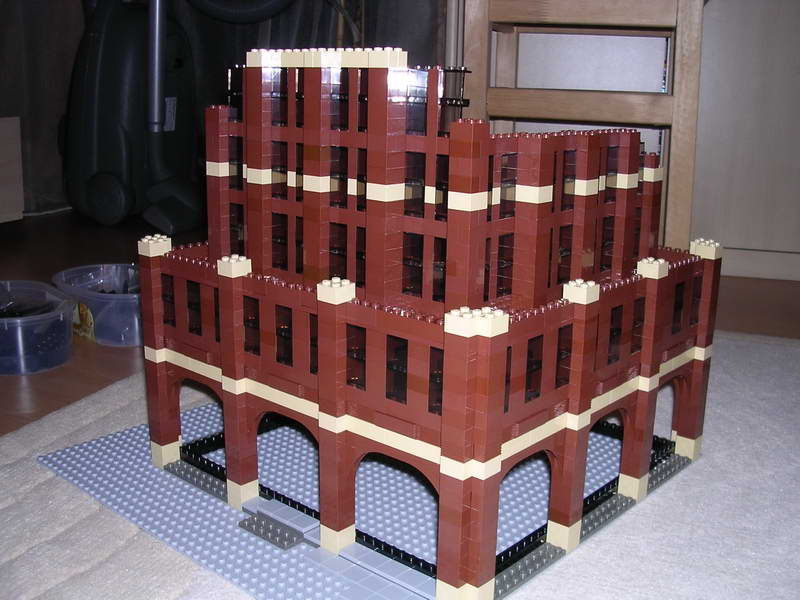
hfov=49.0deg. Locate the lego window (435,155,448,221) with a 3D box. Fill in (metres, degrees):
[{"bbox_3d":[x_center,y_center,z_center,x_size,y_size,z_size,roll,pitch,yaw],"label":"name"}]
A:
[{"bbox_3d":[0.029,-0.064,0.509,0.016,0.038,0.008,13,19,40],"label":"lego window"}]

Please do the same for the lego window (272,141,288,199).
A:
[{"bbox_3d":[-0.078,-0.087,0.590,0.016,0.038,0.008,13,19,40],"label":"lego window"}]

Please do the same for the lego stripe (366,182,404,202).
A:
[{"bbox_3d":[-0.009,-0.065,0.527,0.016,0.010,0.016,13,19,40],"label":"lego stripe"}]

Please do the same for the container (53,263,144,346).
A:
[{"bbox_3d":[-0.334,0.005,1.075,0.166,0.066,0.166,-3,15,-17],"label":"container"}]

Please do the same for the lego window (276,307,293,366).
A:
[{"bbox_3d":[-0.071,0.022,0.566,0.016,0.038,0.008,13,19,40],"label":"lego window"}]

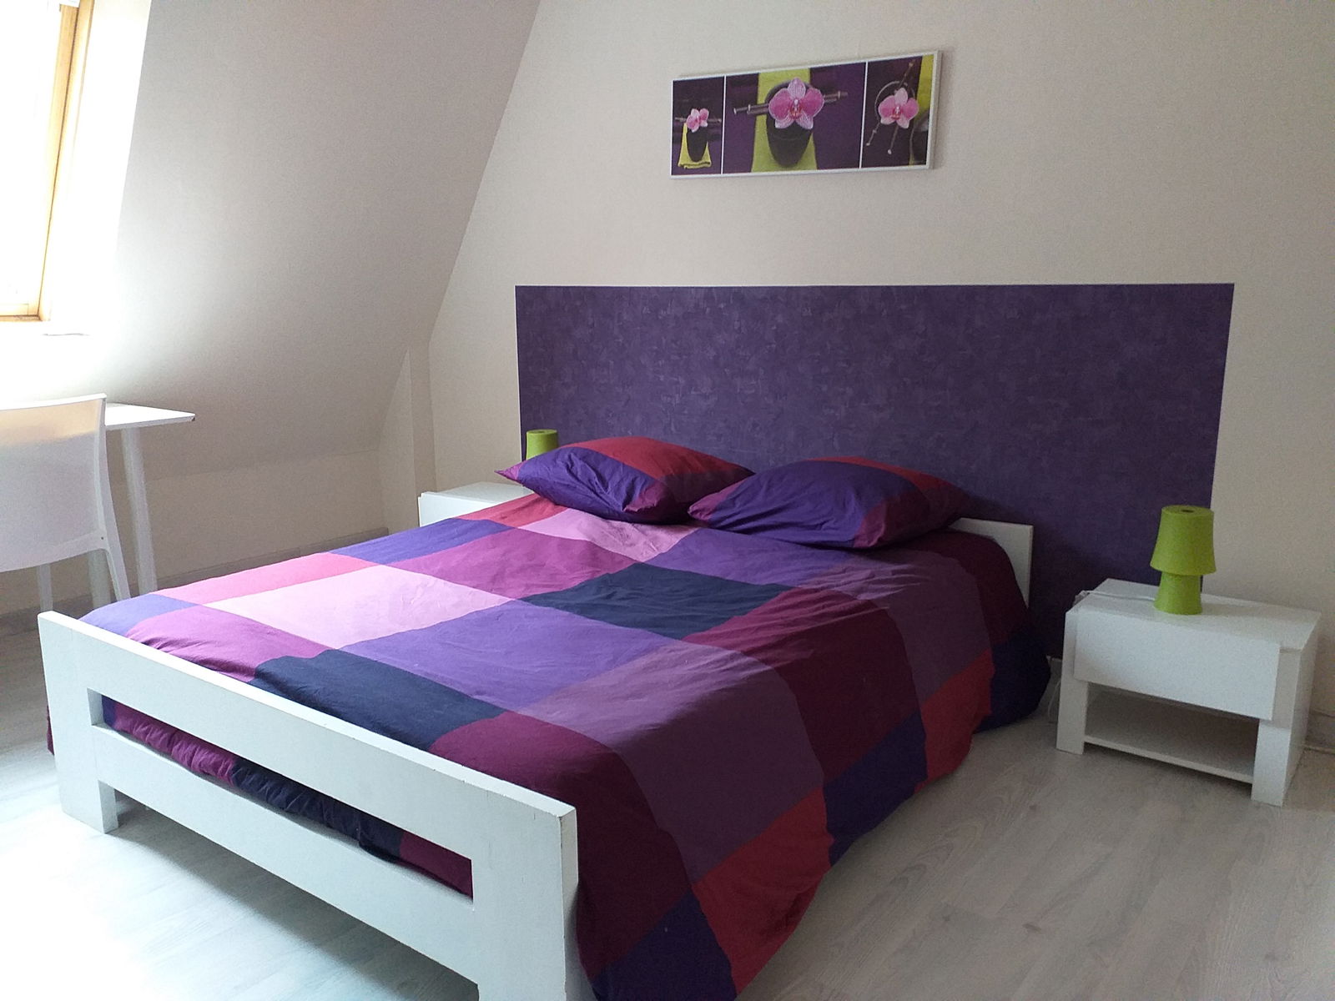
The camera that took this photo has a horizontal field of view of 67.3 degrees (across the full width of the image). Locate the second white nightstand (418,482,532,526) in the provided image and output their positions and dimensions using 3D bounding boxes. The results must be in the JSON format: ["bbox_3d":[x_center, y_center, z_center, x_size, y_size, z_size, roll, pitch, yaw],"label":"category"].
[{"bbox_3d":[-0.694,0.165,3.899,0.494,0.366,0.360,8,14,34],"label":"second white nightstand"}]

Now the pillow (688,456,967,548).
[{"bbox_3d":[0.449,-0.029,2.875,0.640,0.190,0.570,11,19,41],"label":"pillow"}]

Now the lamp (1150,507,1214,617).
[{"bbox_3d":[1.260,0.144,2.452,0.160,0.247,0.160,8,14,34],"label":"lamp"}]

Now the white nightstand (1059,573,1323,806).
[{"bbox_3d":[1.283,0.452,2.486,0.494,0.364,0.380,9,14,37],"label":"white nightstand"}]

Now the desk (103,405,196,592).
[{"bbox_3d":[-1.952,0.188,2.737,0.500,0.775,1.150,8,14,34],"label":"desk"}]

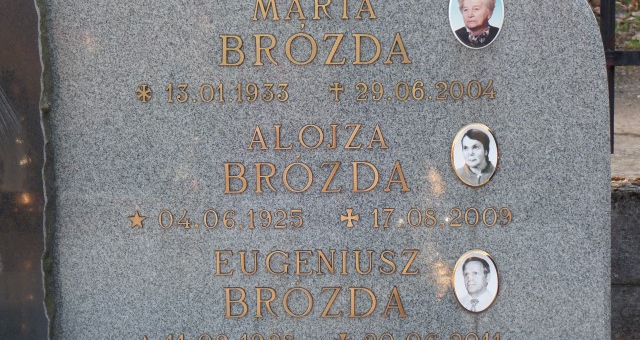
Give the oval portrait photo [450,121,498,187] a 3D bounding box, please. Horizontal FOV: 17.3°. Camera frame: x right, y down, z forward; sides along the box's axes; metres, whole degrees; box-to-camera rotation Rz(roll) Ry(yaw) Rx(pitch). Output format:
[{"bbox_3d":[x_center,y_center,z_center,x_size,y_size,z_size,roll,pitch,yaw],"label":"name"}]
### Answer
[{"bbox_3d":[0.255,-0.025,3.473,0.077,0.105,0.010,0,11,2],"label":"oval portrait photo"}]

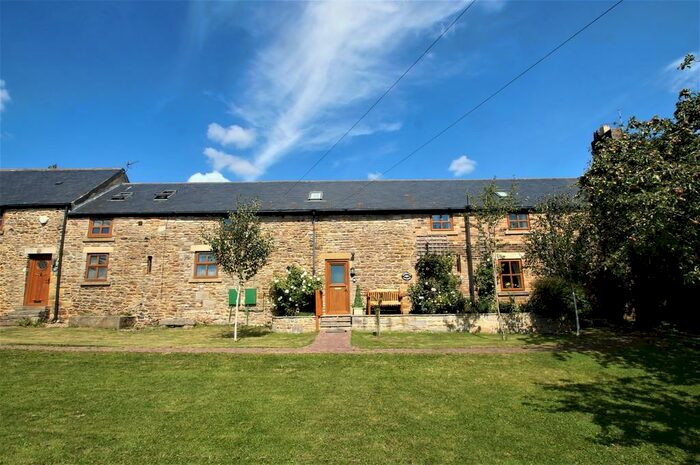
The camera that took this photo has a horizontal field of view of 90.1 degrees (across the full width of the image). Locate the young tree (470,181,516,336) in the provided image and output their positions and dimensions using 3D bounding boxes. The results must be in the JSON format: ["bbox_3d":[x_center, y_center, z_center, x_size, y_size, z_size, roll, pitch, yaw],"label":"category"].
[{"bbox_3d":[4.469,0.750,10.574,1.406,4.807,1.400,-1,-9,-1],"label":"young tree"}]

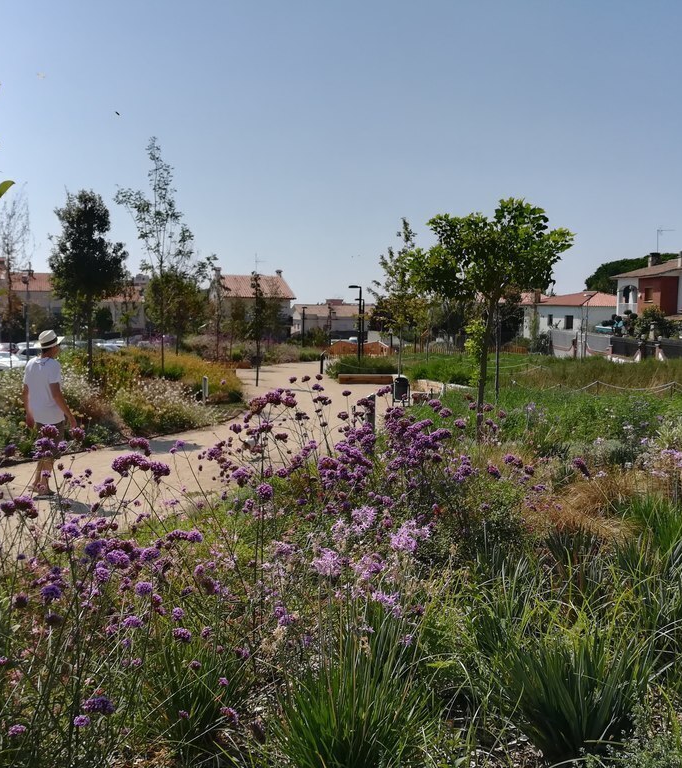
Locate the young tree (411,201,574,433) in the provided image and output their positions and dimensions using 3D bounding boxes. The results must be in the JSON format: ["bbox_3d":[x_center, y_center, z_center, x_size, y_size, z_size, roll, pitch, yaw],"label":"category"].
[{"bbox_3d":[2.818,-1.226,14.400,2.900,4.400,2.800,2,6,11],"label":"young tree"}]

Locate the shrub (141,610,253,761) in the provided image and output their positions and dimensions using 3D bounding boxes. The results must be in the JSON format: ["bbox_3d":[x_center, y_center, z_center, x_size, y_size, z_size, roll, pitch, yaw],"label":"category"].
[{"bbox_3d":[-0.597,1.238,3.200,0.440,0.470,0.440,1,6,0],"label":"shrub"}]

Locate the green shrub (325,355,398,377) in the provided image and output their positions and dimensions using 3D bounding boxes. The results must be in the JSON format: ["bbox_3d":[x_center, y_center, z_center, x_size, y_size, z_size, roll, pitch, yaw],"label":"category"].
[{"bbox_3d":[0.986,-0.770,37.000,3.400,1.150,2.400,1,6,0],"label":"green shrub"}]

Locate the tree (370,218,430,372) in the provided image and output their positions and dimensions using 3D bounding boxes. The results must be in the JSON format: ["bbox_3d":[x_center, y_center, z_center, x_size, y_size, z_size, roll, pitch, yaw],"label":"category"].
[{"bbox_3d":[2.064,-2.730,26.217,2.100,5.730,2.100,1,6,0],"label":"tree"}]

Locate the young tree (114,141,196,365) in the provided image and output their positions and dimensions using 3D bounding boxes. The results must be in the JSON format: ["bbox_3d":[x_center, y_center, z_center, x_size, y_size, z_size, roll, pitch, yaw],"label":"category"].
[{"bbox_3d":[-5.078,-3.345,21.167,2.200,6.752,2.100,1,6,0],"label":"young tree"}]

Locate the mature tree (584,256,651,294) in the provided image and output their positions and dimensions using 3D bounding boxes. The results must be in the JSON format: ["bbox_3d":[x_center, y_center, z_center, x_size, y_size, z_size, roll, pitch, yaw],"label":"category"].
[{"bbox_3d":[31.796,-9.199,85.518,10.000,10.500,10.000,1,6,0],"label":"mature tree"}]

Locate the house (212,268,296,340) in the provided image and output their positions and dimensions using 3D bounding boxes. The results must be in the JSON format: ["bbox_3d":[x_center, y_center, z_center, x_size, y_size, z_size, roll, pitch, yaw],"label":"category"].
[{"bbox_3d":[-9.026,-7.403,78.000,7.300,8.100,8.800,-1,6,-18],"label":"house"}]

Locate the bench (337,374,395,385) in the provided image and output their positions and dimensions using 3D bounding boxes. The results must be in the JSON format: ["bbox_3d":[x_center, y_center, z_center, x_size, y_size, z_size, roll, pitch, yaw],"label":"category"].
[{"bbox_3d":[1.173,-0.203,34.700,2.500,0.420,0.500,1,6,-5],"label":"bench"}]

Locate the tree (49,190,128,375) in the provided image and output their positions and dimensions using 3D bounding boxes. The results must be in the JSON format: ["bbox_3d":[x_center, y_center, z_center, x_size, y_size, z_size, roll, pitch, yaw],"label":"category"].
[{"bbox_3d":[-6.483,-2.355,19.747,2.050,5.125,2.050,1,6,0],"label":"tree"}]

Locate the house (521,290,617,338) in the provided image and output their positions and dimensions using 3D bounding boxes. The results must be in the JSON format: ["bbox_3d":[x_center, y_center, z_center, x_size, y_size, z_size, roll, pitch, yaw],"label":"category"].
[{"bbox_3d":[25.544,-6.852,77.500,10.300,5.200,10.300,-1,6,-17],"label":"house"}]

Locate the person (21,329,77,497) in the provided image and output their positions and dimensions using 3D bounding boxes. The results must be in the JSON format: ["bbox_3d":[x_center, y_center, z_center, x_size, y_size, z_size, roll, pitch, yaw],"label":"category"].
[{"bbox_3d":[-3.123,0.303,8.213,0.560,1.767,0.500,3,6,19],"label":"person"}]

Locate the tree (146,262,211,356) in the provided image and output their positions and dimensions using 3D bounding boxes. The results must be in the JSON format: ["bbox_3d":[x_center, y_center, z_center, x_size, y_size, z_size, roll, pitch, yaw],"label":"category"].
[{"bbox_3d":[-6.341,-2.521,29.787,2.500,4.323,2.400,1,6,0],"label":"tree"}]

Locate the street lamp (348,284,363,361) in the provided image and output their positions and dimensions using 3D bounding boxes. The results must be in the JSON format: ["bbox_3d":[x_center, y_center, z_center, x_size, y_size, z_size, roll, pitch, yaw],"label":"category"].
[{"bbox_3d":[0.675,-2.572,35.798,0.650,4.087,0.250,1,6,0],"label":"street lamp"}]

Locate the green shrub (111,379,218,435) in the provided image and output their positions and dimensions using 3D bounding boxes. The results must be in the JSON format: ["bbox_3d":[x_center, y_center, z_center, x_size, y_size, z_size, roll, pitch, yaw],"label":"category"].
[{"bbox_3d":[-3.534,0.410,15.400,2.000,0.930,1.700,0,6,-13],"label":"green shrub"}]

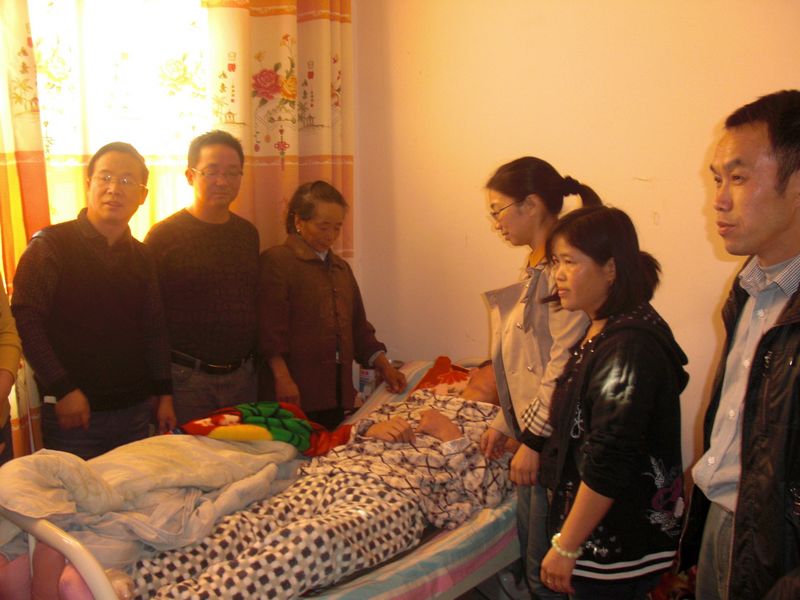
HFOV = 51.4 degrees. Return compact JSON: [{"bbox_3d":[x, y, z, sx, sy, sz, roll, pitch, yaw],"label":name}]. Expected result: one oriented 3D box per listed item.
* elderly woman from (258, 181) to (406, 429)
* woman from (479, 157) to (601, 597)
[{"bbox_3d":[-0.245,0.349,3.005,0.390,1.540,0.500,8,12,43],"label":"elderly woman"},{"bbox_3d":[0.372,0.429,2.238,0.350,1.610,0.460,-2,9,-16],"label":"woman"}]

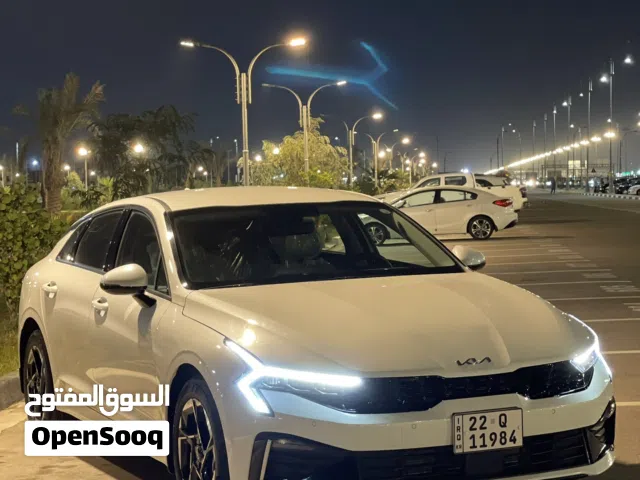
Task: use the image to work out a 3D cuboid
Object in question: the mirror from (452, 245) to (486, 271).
[{"bbox_3d":[0.785,0.125,6.290,0.240,0.180,0.160,-3,1,-25],"label":"mirror"}]

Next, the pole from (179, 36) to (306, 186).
[{"bbox_3d":[-2.260,-3.050,36.000,3.800,6.200,0.350,-2,2,7],"label":"pole"}]

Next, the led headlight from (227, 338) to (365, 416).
[{"bbox_3d":[-0.135,0.538,4.535,0.420,0.270,0.560,-3,1,-25],"label":"led headlight"}]

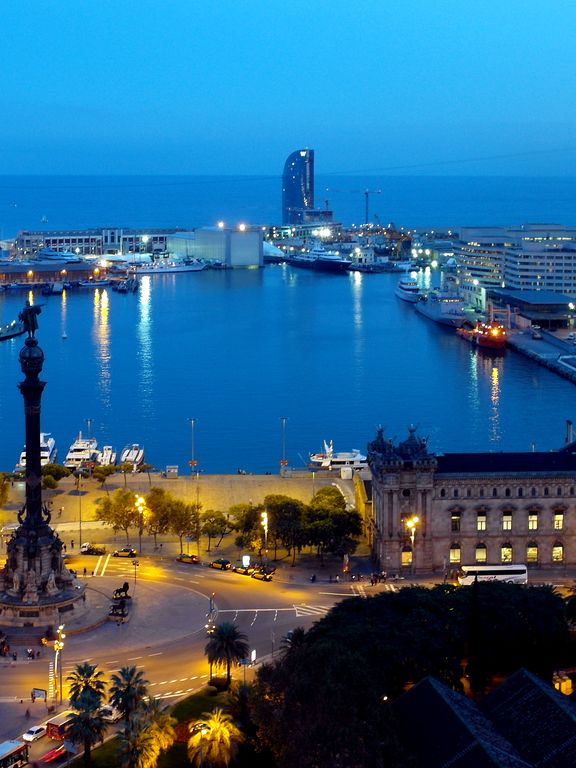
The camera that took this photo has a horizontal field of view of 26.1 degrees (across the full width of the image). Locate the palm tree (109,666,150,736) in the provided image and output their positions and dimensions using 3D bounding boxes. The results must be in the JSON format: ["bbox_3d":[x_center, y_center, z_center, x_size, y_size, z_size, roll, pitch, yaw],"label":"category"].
[{"bbox_3d":[-23.689,47.137,184.125,6.205,11.524,6.205,0,10,0],"label":"palm tree"}]

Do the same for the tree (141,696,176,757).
[{"bbox_3d":[-18.686,49.250,177.074,5.713,9.752,5.713,0,10,0],"label":"tree"}]

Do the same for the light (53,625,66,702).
[{"bbox_3d":[-35.910,43.890,194.230,2.000,13.210,2.000,0,10,0],"label":"light"}]

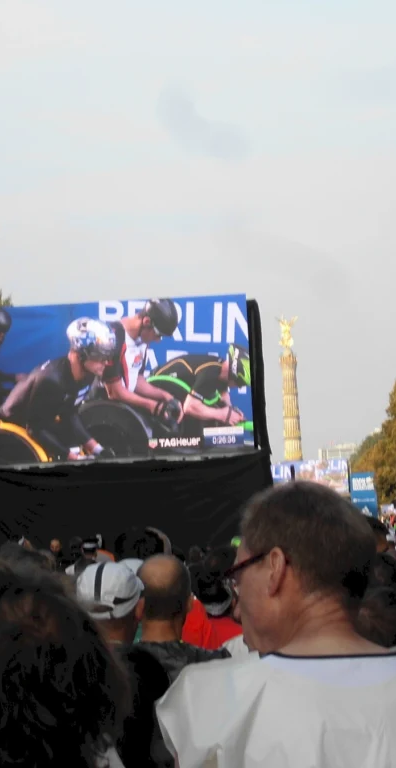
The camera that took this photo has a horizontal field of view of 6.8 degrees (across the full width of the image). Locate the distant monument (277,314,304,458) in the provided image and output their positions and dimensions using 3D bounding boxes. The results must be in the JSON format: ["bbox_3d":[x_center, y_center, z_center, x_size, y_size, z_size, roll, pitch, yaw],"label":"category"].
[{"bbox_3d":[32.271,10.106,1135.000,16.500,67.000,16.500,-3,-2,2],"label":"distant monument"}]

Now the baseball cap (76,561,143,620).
[{"bbox_3d":[-0.248,0.586,9.400,0.180,0.168,0.265,-4,-2,22],"label":"baseball cap"}]

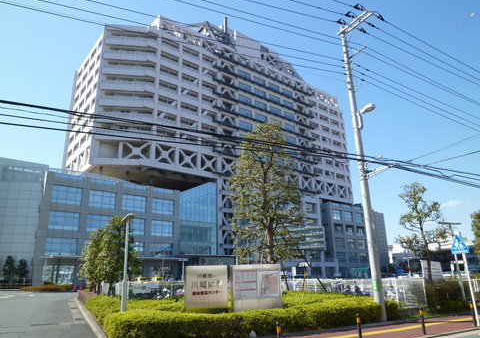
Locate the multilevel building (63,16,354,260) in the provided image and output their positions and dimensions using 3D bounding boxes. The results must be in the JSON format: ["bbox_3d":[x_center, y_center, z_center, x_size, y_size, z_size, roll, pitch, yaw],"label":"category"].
[{"bbox_3d":[-2.105,-0.965,113.507,94.000,69.000,32.000,11,-20,-37],"label":"multilevel building"}]

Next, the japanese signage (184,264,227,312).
[{"bbox_3d":[-1.087,4.269,11.413,1.550,2.100,0.250,9,-19,-32],"label":"japanese signage"}]

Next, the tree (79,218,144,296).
[{"bbox_3d":[-6.900,4.957,18.444,3.400,4.950,3.400,8,-18,-29],"label":"tree"}]

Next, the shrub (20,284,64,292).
[{"bbox_3d":[-22.935,13.794,40.474,4.900,0.950,1.700,11,-20,-37],"label":"shrub"}]

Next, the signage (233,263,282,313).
[{"bbox_3d":[0.642,4.464,12.226,2.050,2.100,0.250,9,-19,-32],"label":"signage"}]

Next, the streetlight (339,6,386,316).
[{"bbox_3d":[5.373,-0.690,14.046,0.700,12.800,1.900,8,-19,-30],"label":"streetlight"}]

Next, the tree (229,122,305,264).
[{"bbox_3d":[1.428,2.127,18.059,4.000,9.800,4.000,-1,-16,0],"label":"tree"}]

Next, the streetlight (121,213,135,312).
[{"bbox_3d":[-4.173,3.654,12.637,0.350,4.100,1.600,9,-19,-32],"label":"streetlight"}]

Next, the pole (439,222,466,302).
[{"bbox_3d":[10.805,4.674,17.269,1.750,4.050,0.350,7,-18,-27],"label":"pole"}]

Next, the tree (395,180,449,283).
[{"bbox_3d":[9.378,3.739,17.881,2.800,6.250,2.800,8,-18,-29],"label":"tree"}]

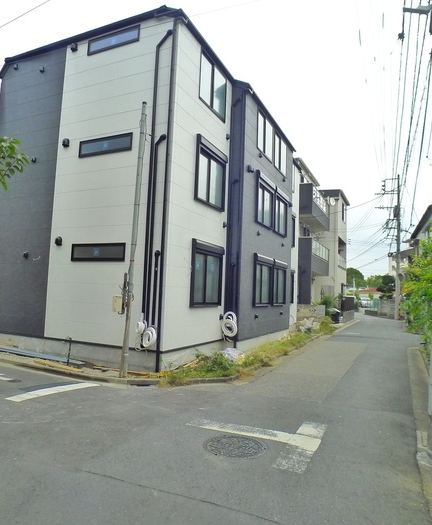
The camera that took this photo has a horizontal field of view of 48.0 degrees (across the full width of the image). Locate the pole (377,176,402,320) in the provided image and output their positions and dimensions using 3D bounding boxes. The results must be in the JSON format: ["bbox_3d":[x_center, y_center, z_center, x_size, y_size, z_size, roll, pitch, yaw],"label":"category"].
[{"bbox_3d":[15.015,-1.212,42.000,2.100,12.376,0.700,1,-5,21],"label":"pole"}]

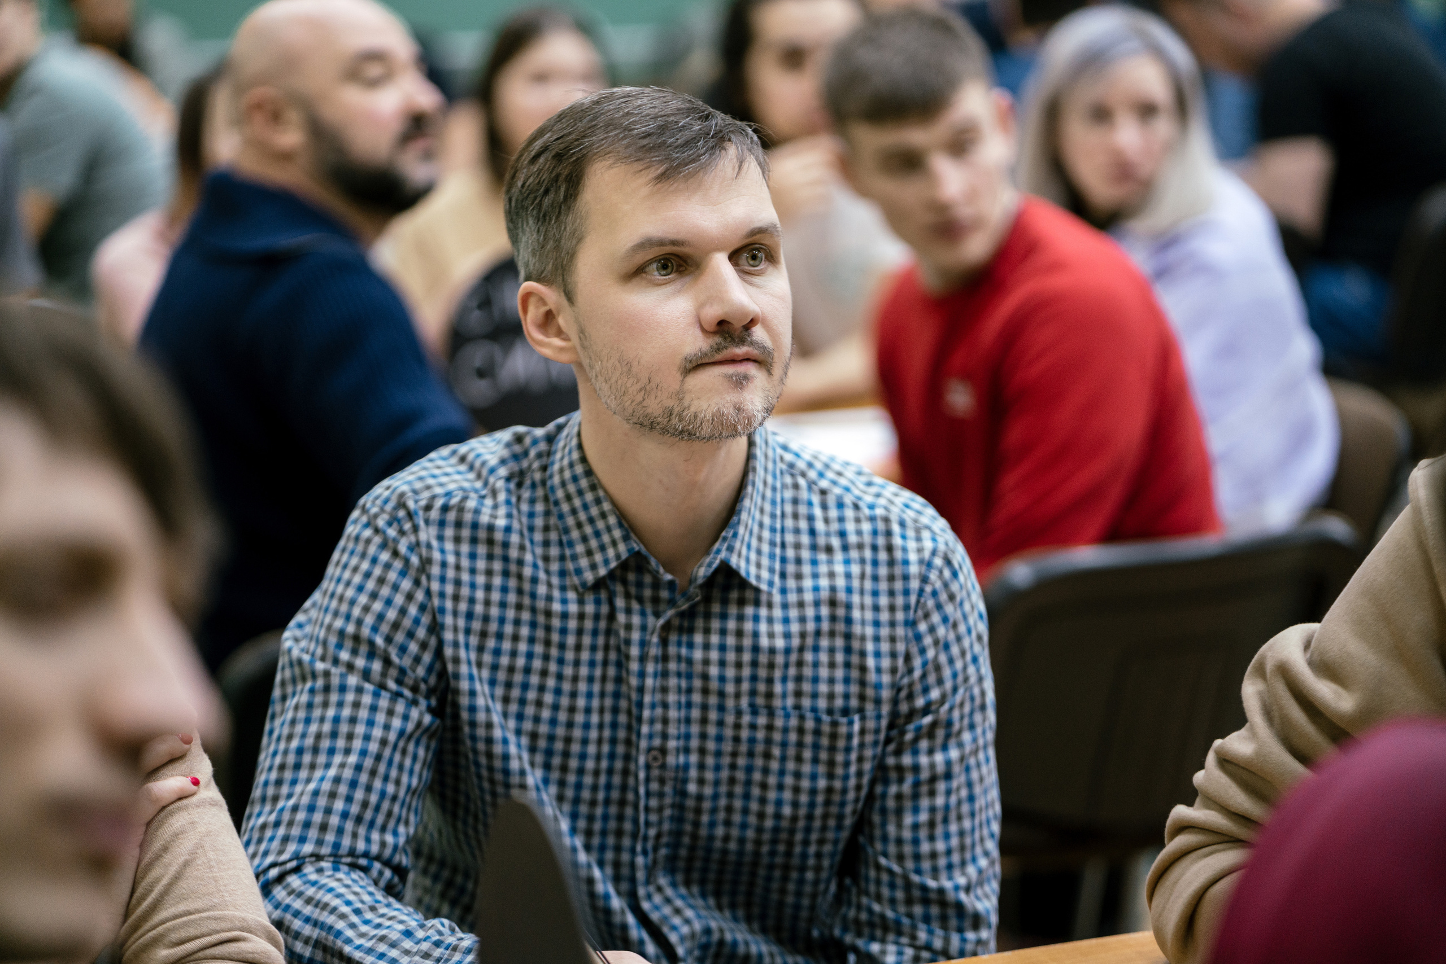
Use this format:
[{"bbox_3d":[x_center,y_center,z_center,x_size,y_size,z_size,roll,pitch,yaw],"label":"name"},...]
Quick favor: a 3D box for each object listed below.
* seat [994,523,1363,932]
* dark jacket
[{"bbox_3d":[0.340,0.409,3.591,0.500,0.830,0.560,-6,12,-30],"label":"seat"},{"bbox_3d":[-0.375,-0.007,3.536,0.460,0.640,0.540,-5,12,-28],"label":"dark jacket"}]

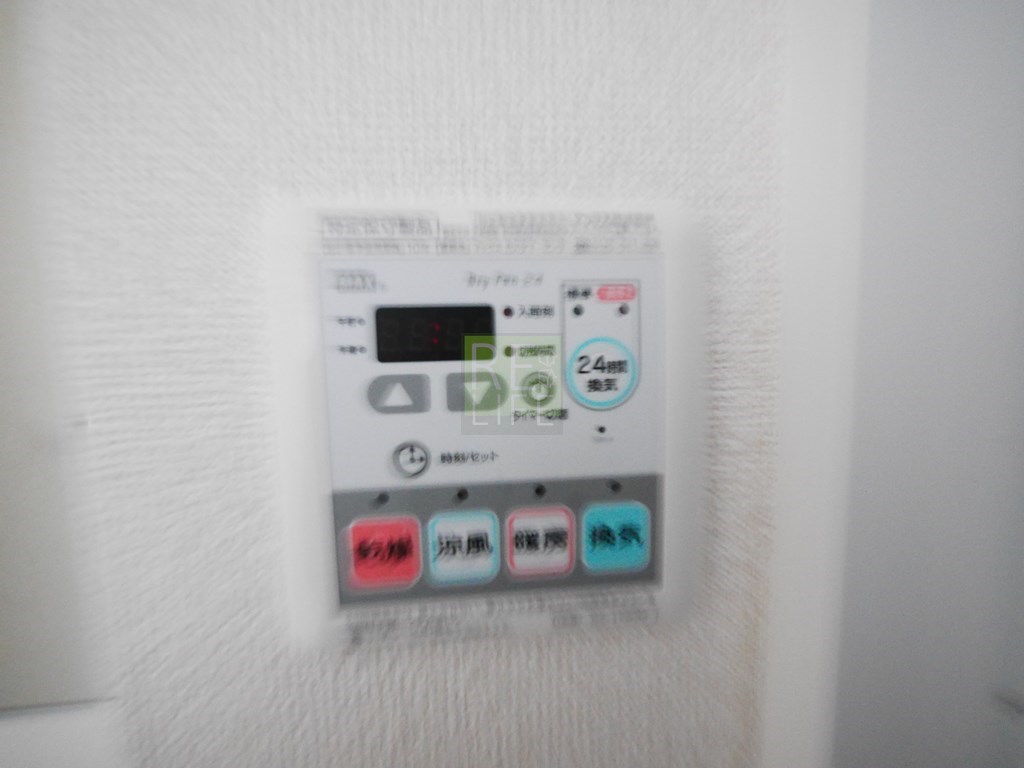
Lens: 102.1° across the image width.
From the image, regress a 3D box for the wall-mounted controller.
[{"bbox_3d":[-0.005,0.012,0.119,0.117,0.121,0.018,-2,4,-4],"label":"wall-mounted controller"}]

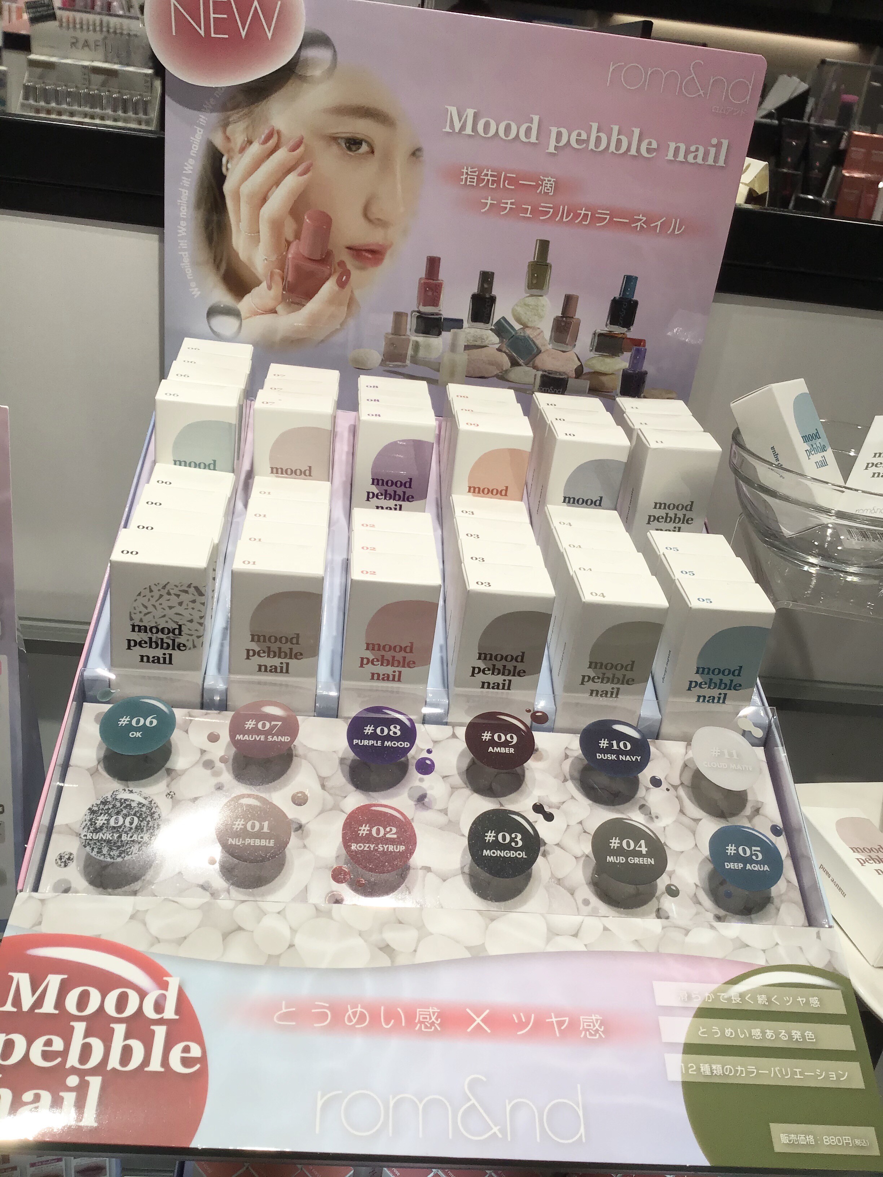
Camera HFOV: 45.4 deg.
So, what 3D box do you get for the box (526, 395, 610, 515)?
[{"bbox_3d":[0.060,-0.050,0.498,0.032,0.065,0.021,3,30,-5],"label":"box"}]

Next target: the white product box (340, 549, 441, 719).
[{"bbox_3d":[-0.021,0.021,0.402,0.032,0.065,0.021,4,29,-7],"label":"white product box"}]

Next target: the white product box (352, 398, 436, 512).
[{"bbox_3d":[-0.024,-0.050,0.505,0.035,0.072,0.024,4,29,-6],"label":"white product box"}]

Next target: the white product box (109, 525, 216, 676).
[{"bbox_3d":[-0.111,0.016,0.421,0.035,0.072,0.024,4,29,-6],"label":"white product box"}]

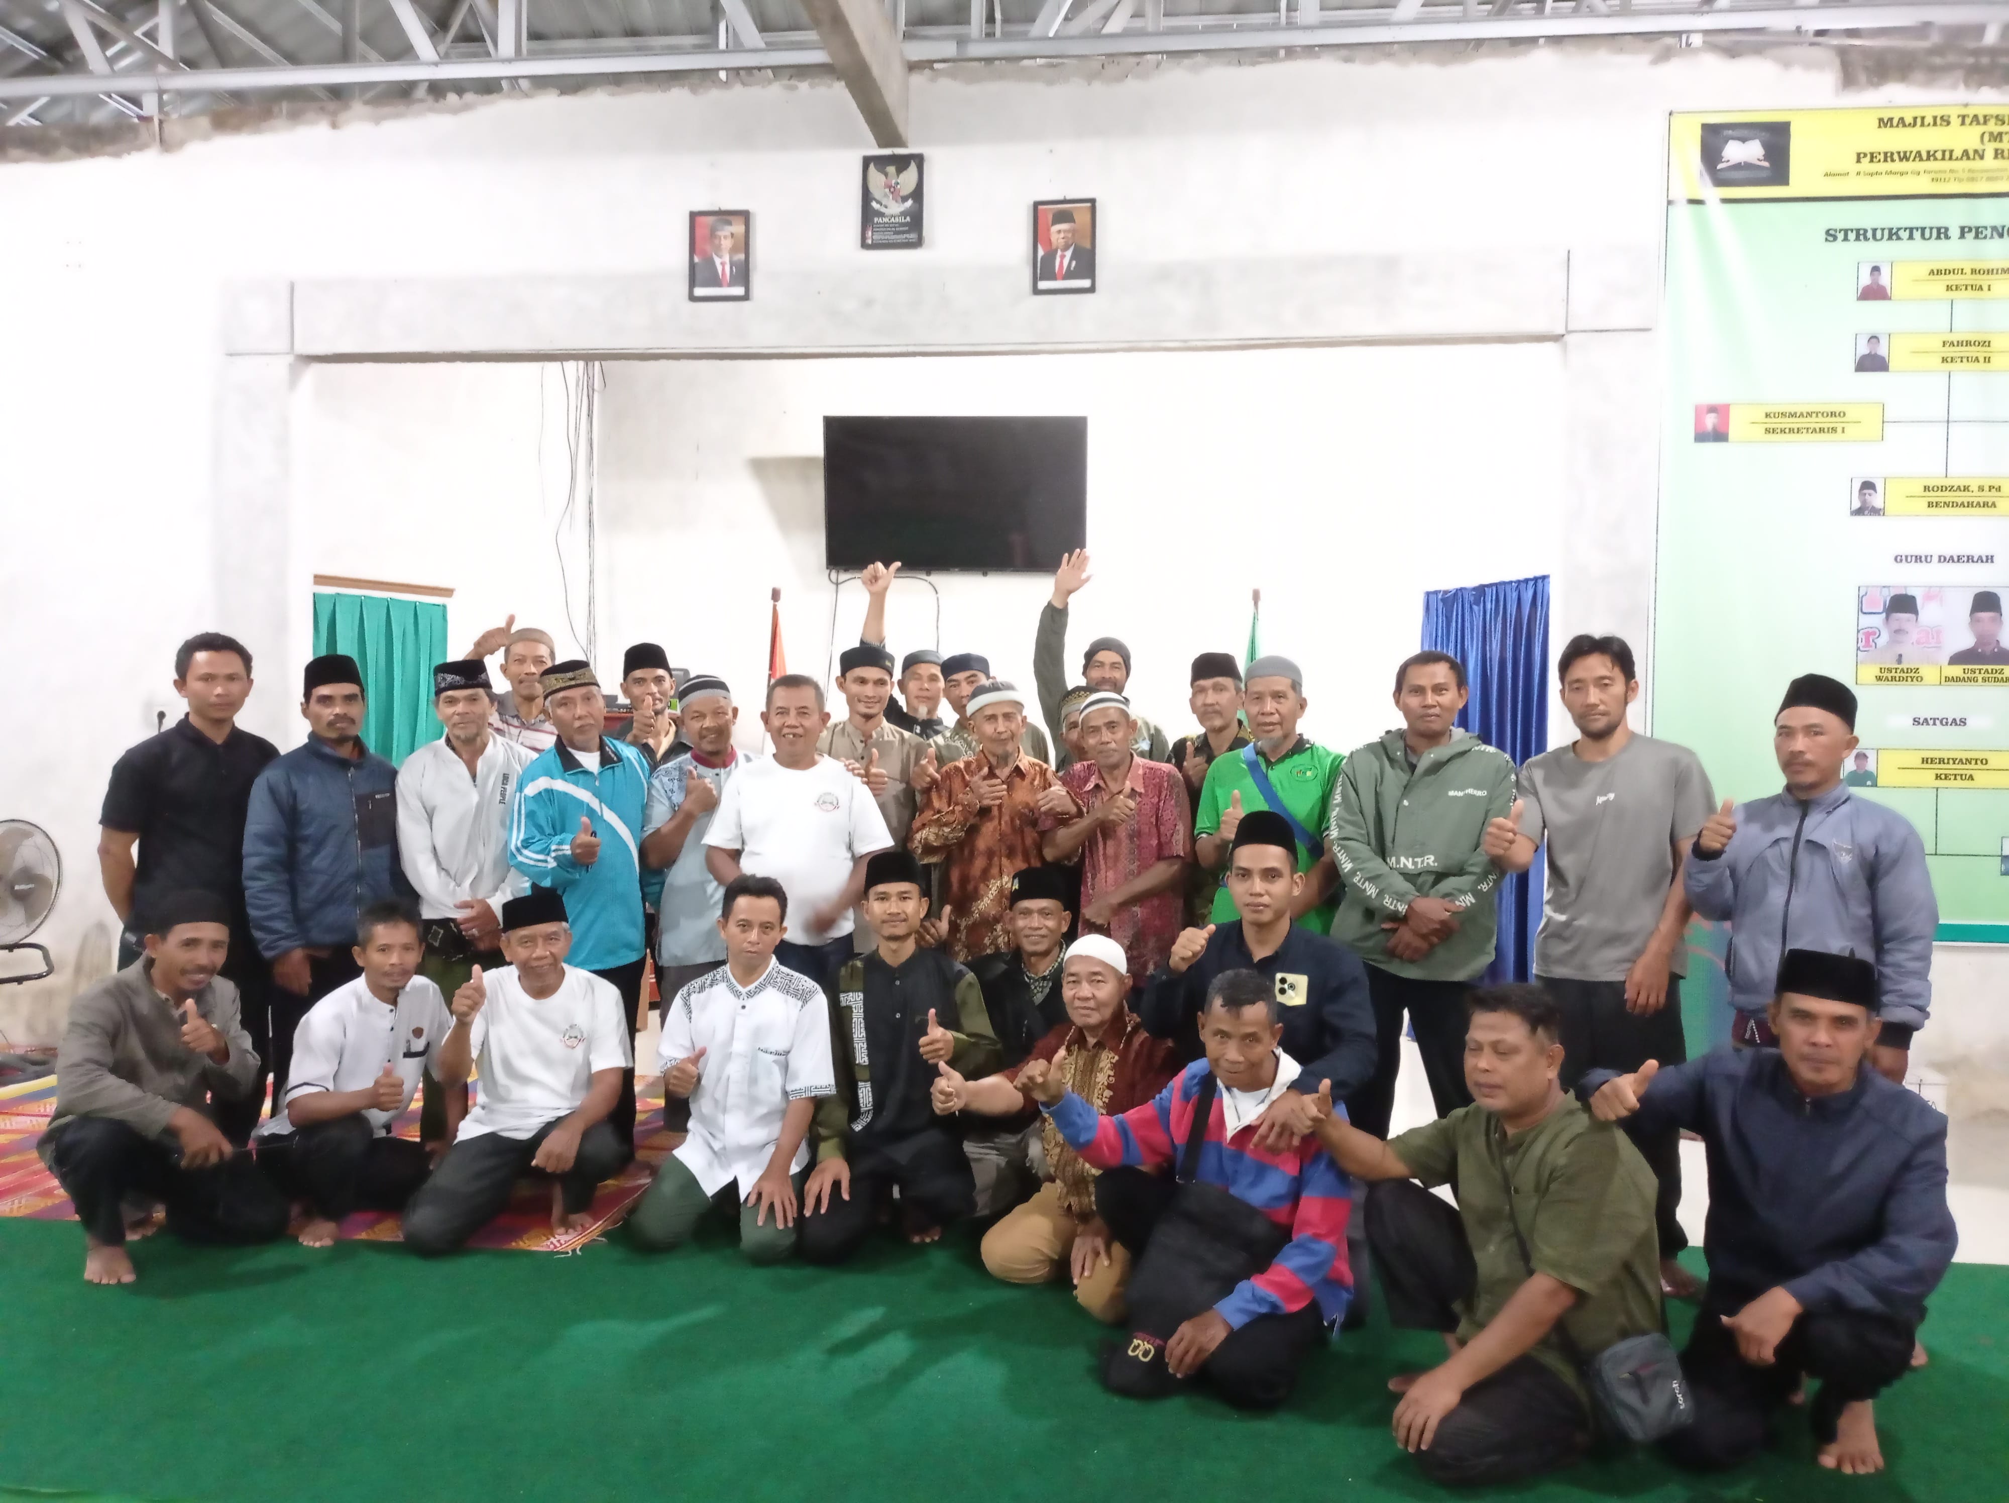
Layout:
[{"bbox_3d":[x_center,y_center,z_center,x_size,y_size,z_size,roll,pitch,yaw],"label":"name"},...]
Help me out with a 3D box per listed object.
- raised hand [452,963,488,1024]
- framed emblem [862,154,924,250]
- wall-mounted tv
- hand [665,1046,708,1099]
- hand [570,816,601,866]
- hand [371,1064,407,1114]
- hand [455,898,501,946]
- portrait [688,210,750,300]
[{"bbox_3d":[-1.401,0.633,4.250,0.095,0.150,0.100,0,1,-18],"label":"raised hand"},{"bbox_3d":[-0.427,-2.101,6.210,0.237,0.358,0.025,1,1,5],"label":"framed emblem"},{"bbox_3d":[-0.226,-1.210,7.638,1.235,0.718,0.070,1,13,6],"label":"wall-mounted tv"},{"bbox_3d":[-0.835,0.836,4.250,0.068,0.130,0.092,25,0,-23],"label":"hand"},{"bbox_3d":[-1.162,0.247,4.500,0.065,0.132,0.090,-1,3,-21],"label":"hand"},{"bbox_3d":[-1.594,0.875,4.200,0.092,0.128,0.095,0,2,-17],"label":"hand"},{"bbox_3d":[-1.524,0.493,4.700,0.130,0.130,0.090,0,2,-17],"label":"hand"},{"bbox_3d":[-1.100,-1.915,6.280,0.235,0.352,0.025,1,1,5],"label":"portrait"}]

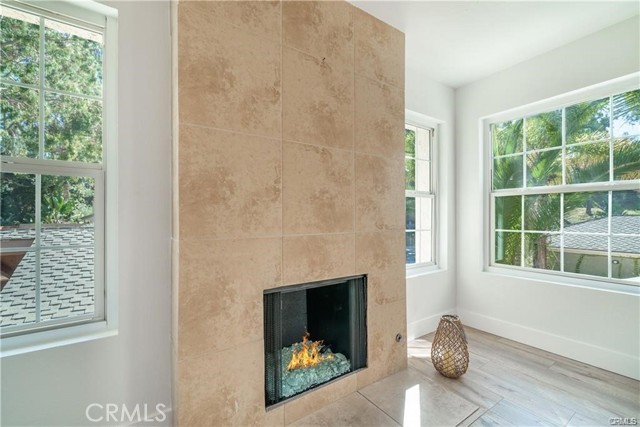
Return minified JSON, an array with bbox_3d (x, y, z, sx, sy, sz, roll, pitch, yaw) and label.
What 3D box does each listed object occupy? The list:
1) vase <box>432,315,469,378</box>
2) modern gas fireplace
[{"bbox_3d":[0.973,0.980,1.847,0.253,0.422,0.253,0,0,-31],"label":"vase"},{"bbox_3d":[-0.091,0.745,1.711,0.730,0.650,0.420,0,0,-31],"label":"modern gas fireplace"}]

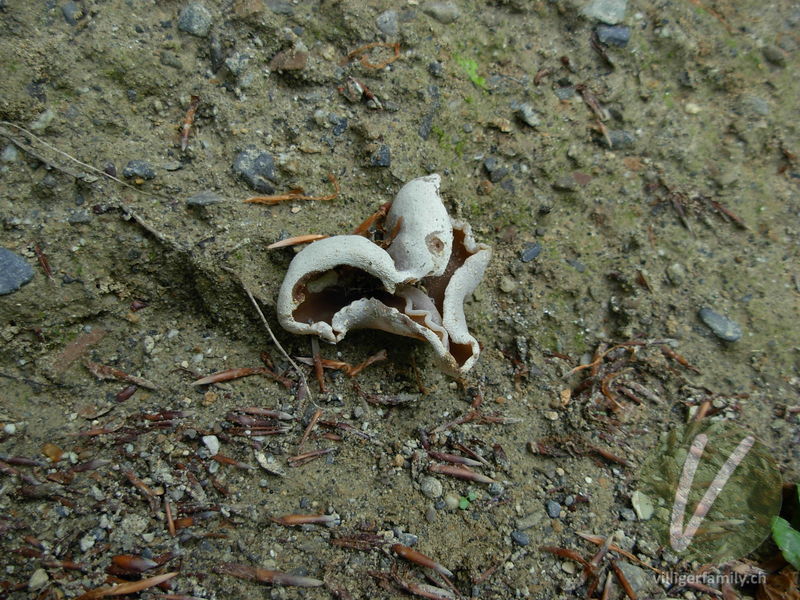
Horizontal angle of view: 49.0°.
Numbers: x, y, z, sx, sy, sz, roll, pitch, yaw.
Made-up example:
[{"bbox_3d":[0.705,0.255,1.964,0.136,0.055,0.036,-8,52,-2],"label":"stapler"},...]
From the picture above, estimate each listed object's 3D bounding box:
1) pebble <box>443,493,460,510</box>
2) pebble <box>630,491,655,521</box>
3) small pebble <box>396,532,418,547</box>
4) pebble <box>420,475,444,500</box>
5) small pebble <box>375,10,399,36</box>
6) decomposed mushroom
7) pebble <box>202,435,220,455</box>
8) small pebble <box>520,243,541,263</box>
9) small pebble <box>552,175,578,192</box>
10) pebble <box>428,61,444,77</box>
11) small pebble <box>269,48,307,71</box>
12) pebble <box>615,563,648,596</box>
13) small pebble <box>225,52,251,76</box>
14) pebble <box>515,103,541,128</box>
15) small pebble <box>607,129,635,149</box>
[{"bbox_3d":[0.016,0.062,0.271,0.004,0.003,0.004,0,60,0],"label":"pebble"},{"bbox_3d":[0.075,0.063,0.271,0.005,0.003,0.009,-11,61,-6],"label":"pebble"},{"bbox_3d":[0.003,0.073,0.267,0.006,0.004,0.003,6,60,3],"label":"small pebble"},{"bbox_3d":[0.009,0.058,0.273,0.007,0.004,0.006,0,60,0],"label":"pebble"},{"bbox_3d":[-0.005,-0.108,0.344,0.009,0.007,0.012,0,57,0],"label":"small pebble"},{"bbox_3d":[-0.005,-0.007,0.263,0.064,0.032,0.052,0,57,0],"label":"decomposed mushroom"},{"bbox_3d":[-0.053,0.041,0.248,0.004,0.003,0.005,-25,60,-15],"label":"pebble"},{"bbox_3d":[0.042,-0.015,0.284,0.008,0.003,0.004,-39,65,-22],"label":"small pebble"},{"bbox_3d":[0.060,-0.042,0.319,0.009,0.005,0.007,0,37,0],"label":"small pebble"},{"bbox_3d":[0.014,-0.087,0.331,0.005,0.004,0.006,-18,59,-11],"label":"pebble"},{"bbox_3d":[-0.043,-0.092,0.336,0.015,0.007,0.009,0,37,0],"label":"small pebble"},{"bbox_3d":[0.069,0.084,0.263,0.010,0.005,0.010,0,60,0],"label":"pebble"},{"bbox_3d":[-0.061,-0.089,0.331,0.009,0.006,0.008,0,60,0],"label":"small pebble"},{"bbox_3d":[0.046,-0.067,0.318,0.005,0.004,0.010,-28,61,-17],"label":"pebble"},{"bbox_3d":[0.078,-0.057,0.311,0.009,0.005,0.007,6,57,4],"label":"small pebble"}]

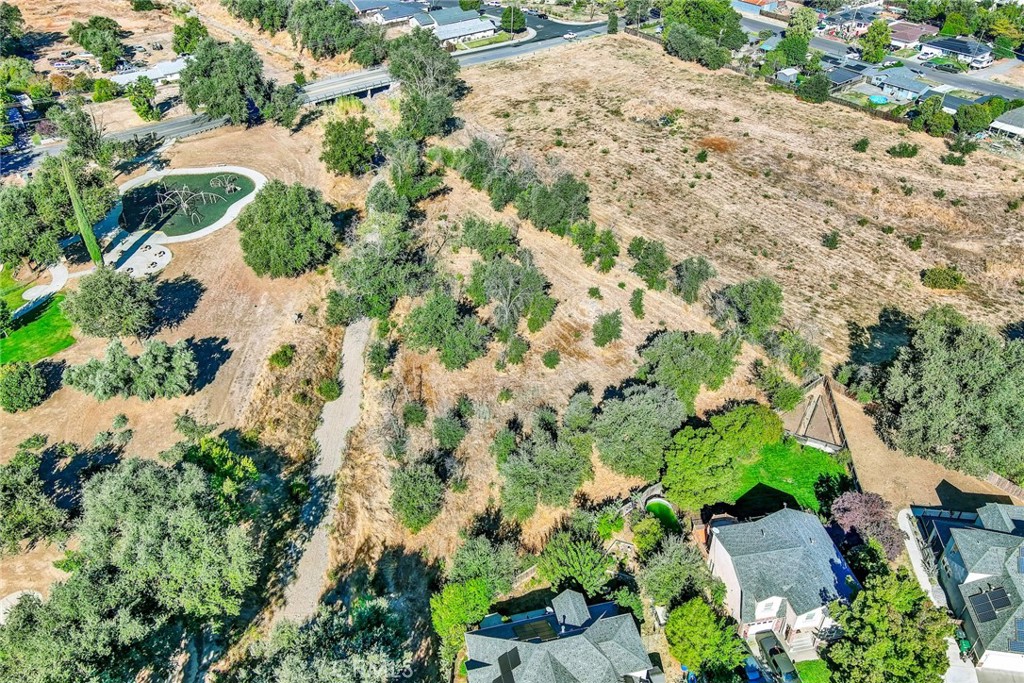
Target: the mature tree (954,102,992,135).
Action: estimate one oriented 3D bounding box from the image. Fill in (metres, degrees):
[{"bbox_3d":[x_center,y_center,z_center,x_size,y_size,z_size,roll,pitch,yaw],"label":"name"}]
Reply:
[{"bbox_3d":[110.360,-53.030,197.570,7.800,7.600,8.400,0,38,0],"label":"mature tree"}]

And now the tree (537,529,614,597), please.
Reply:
[{"bbox_3d":[7.370,25.850,96.080,8.700,6.000,8.500,0,38,0],"label":"tree"}]

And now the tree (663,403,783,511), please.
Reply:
[{"bbox_3d":[26.580,15.130,105.250,14.000,11.000,13.000,0,36,0],"label":"tree"}]

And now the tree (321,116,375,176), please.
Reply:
[{"bbox_3d":[-33.000,-38.314,166.299,10.600,12.000,10.600,0,35,0],"label":"tree"}]

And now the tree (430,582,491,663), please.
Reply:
[{"bbox_3d":[-5.510,30.290,88.660,6.400,8.000,8.000,0,38,0],"label":"tree"}]

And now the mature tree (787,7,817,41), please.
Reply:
[{"bbox_3d":[86.500,-93.918,246.146,8.600,11.500,8.600,0,35,0],"label":"mature tree"}]

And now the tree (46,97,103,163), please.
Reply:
[{"bbox_3d":[-97.370,-46.460,184.570,10.500,13.000,12.000,0,38,0],"label":"tree"}]

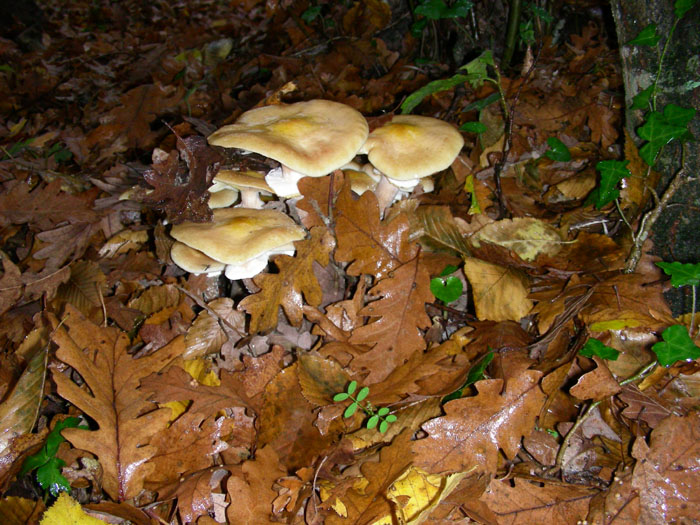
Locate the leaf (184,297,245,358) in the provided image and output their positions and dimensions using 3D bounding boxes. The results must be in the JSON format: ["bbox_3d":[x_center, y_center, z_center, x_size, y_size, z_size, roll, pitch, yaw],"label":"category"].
[{"bbox_3d":[-0.115,0.058,0.661,0.043,0.016,0.073,26,52,21],"label":"leaf"}]

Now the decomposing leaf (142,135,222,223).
[{"bbox_3d":[-0.166,-0.082,0.760,0.079,0.075,0.050,-12,39,-11],"label":"decomposing leaf"}]

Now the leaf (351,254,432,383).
[{"bbox_3d":[0.039,0.046,0.652,0.064,0.025,0.134,15,56,13],"label":"leaf"}]

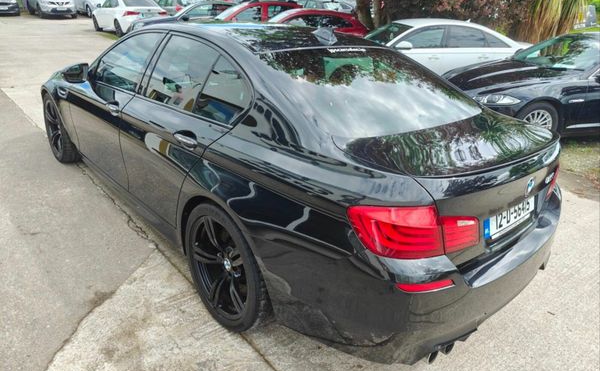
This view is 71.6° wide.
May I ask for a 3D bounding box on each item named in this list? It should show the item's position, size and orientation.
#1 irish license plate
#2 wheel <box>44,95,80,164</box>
[{"bbox_3d":[0.960,0.122,1.856,0.520,0.112,0.020,-16,31,-39],"label":"irish license plate"},{"bbox_3d":[-2.305,-0.584,4.158,0.270,0.690,0.690,-15,30,-40],"label":"wheel"}]

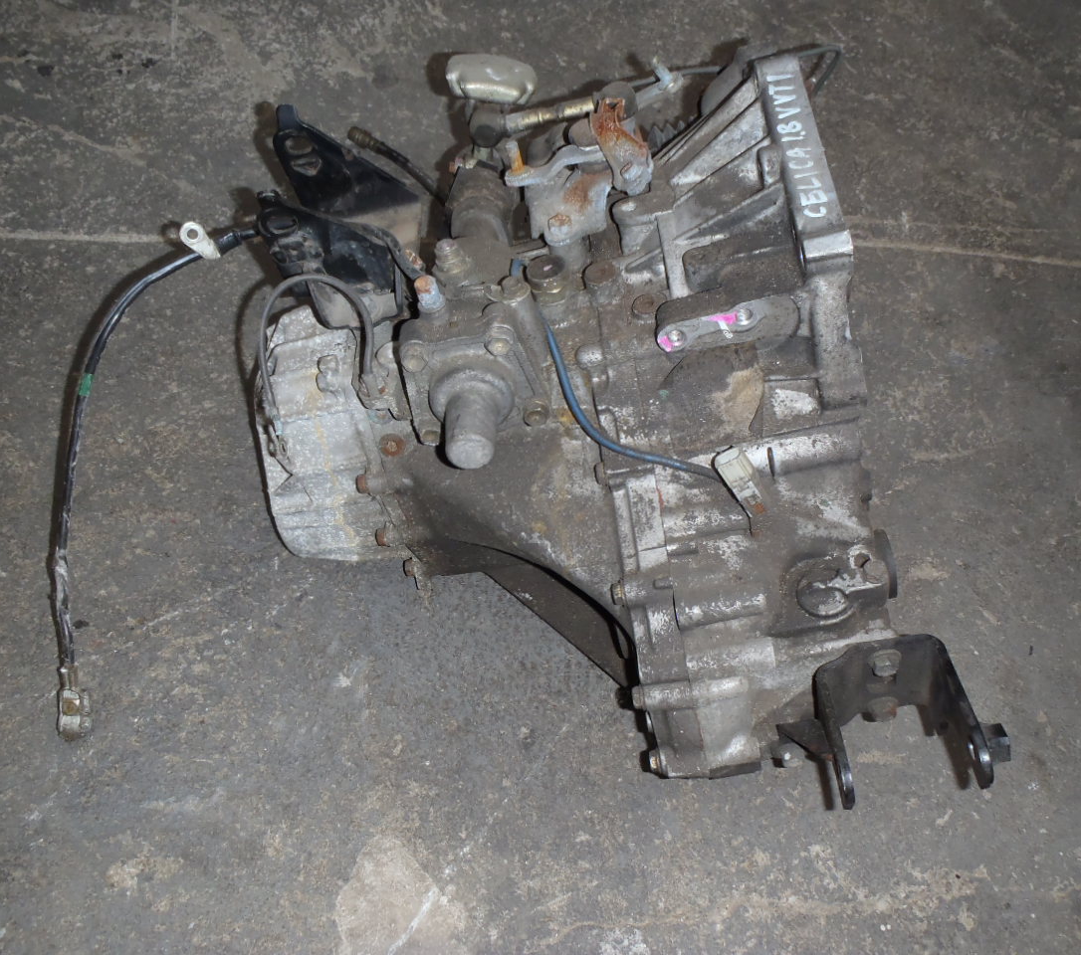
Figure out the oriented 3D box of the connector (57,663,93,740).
[{"bbox_3d":[-0.362,0.175,0.800,0.018,0.022,0.056,-11,70,-5],"label":"connector"}]

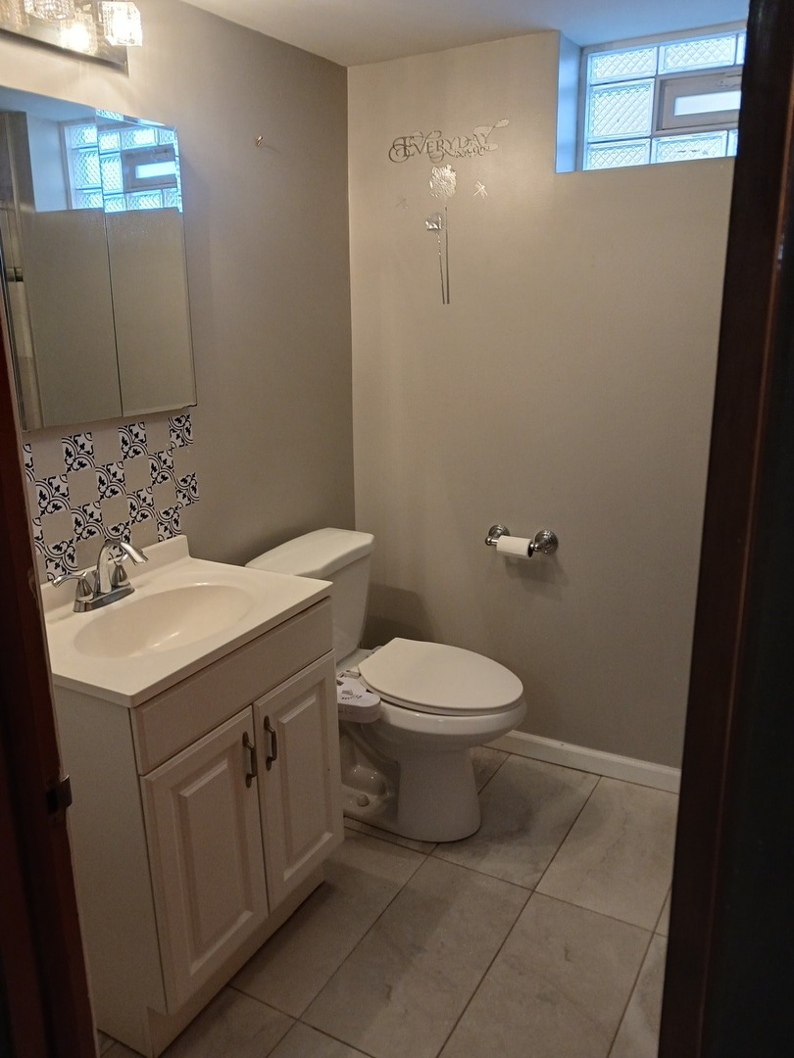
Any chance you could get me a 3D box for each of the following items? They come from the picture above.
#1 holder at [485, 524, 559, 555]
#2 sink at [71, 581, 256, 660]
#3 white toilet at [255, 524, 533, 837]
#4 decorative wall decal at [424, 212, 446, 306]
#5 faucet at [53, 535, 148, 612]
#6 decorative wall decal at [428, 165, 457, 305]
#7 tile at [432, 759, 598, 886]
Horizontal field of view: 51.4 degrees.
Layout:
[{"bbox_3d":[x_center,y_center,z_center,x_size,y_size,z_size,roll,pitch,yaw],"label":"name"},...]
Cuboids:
[{"bbox_3d":[0.366,0.043,2.507,0.224,0.072,0.080,8,18,28],"label":"holder"},{"bbox_3d":[-0.477,0.248,1.730,0.298,0.139,0.418,8,18,28],"label":"sink"},{"bbox_3d":[0.009,0.463,2.365,0.751,0.756,0.448,8,18,28],"label":"white toilet"},{"bbox_3d":[0.113,-0.809,2.451,0.064,0.269,0.006,8,18,28],"label":"decorative wall decal"},{"bbox_3d":[-0.599,0.092,1.780,0.169,0.144,0.239,8,18,28],"label":"faucet"},{"bbox_3d":[0.134,-0.867,2.422,0.089,0.394,0.006,8,18,28],"label":"decorative wall decal"},{"bbox_3d":[0.368,0.844,2.413,0.301,0.012,0.603,8,18,28],"label":"tile"}]

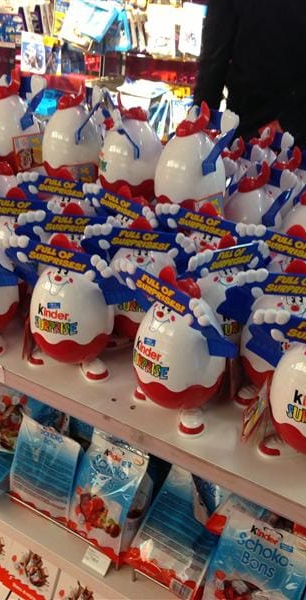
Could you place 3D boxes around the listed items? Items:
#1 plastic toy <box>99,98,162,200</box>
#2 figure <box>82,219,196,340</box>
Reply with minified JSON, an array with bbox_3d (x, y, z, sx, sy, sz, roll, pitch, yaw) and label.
[{"bbox_3d":[-0.041,-0.296,1.421,0.126,0.217,0.192,1,26,0],"label":"plastic toy"},{"bbox_3d":[-0.007,-0.030,1.267,0.203,0.229,0.151,6,27,12],"label":"figure"}]

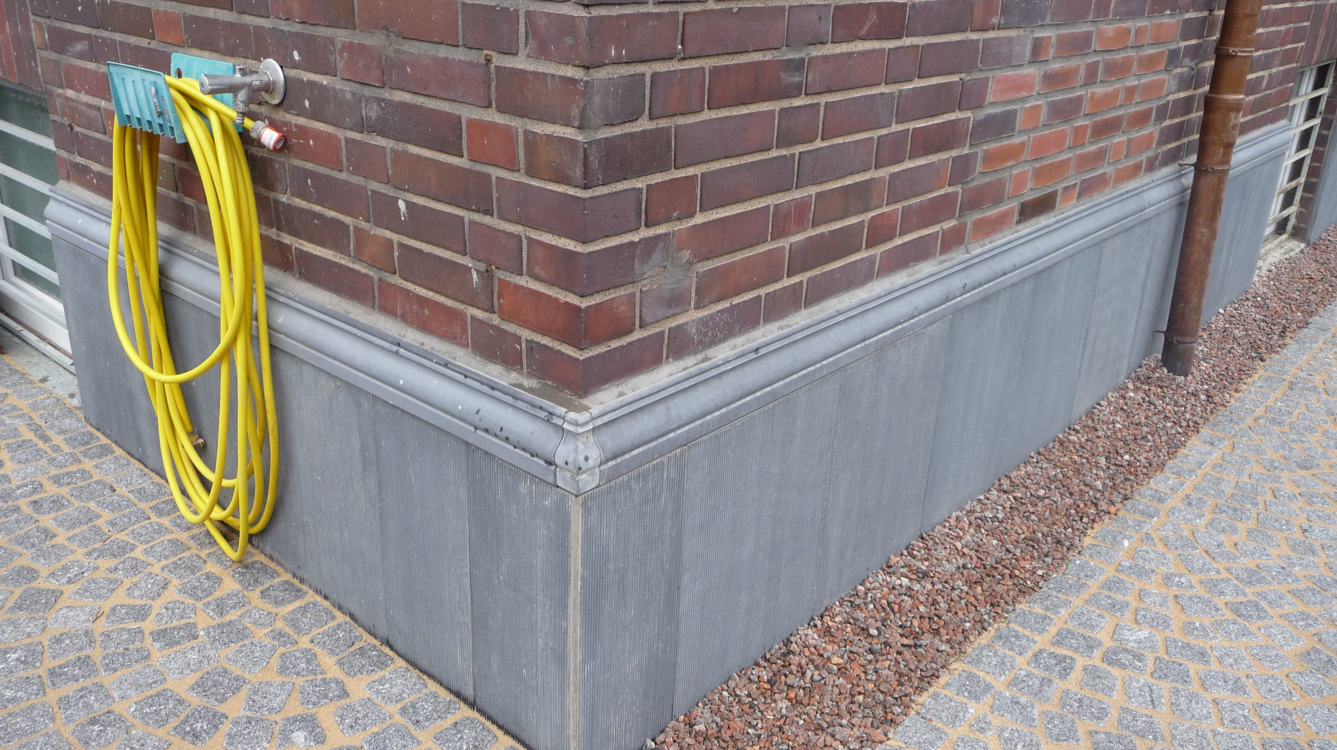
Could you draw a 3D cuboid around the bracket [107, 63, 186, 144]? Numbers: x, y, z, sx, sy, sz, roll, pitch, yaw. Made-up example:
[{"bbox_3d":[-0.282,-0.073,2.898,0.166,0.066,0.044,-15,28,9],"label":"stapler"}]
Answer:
[{"bbox_3d":[-0.974,-0.514,2.022,0.237,0.122,0.038,21,29,36],"label":"bracket"}]

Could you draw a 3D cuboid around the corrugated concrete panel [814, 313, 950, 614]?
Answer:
[{"bbox_3d":[0.458,0.190,2.378,0.035,0.563,0.468,21,29,36],"label":"corrugated concrete panel"}]

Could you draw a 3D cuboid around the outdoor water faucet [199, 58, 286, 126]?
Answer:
[{"bbox_3d":[-0.745,-0.491,1.881,0.082,0.109,0.143,21,29,36],"label":"outdoor water faucet"}]

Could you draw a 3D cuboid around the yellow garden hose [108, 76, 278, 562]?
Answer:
[{"bbox_3d":[-0.990,-0.103,2.245,0.530,1.033,0.127,21,29,36],"label":"yellow garden hose"}]

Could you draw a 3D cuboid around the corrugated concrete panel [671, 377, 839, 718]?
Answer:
[{"bbox_3d":[0.155,0.310,2.051,0.035,0.557,0.456,21,29,36],"label":"corrugated concrete panel"}]

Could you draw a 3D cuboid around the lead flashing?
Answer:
[{"bbox_3d":[0.522,-0.692,3.596,1.892,0.122,4.152,21,29,36],"label":"lead flashing"}]

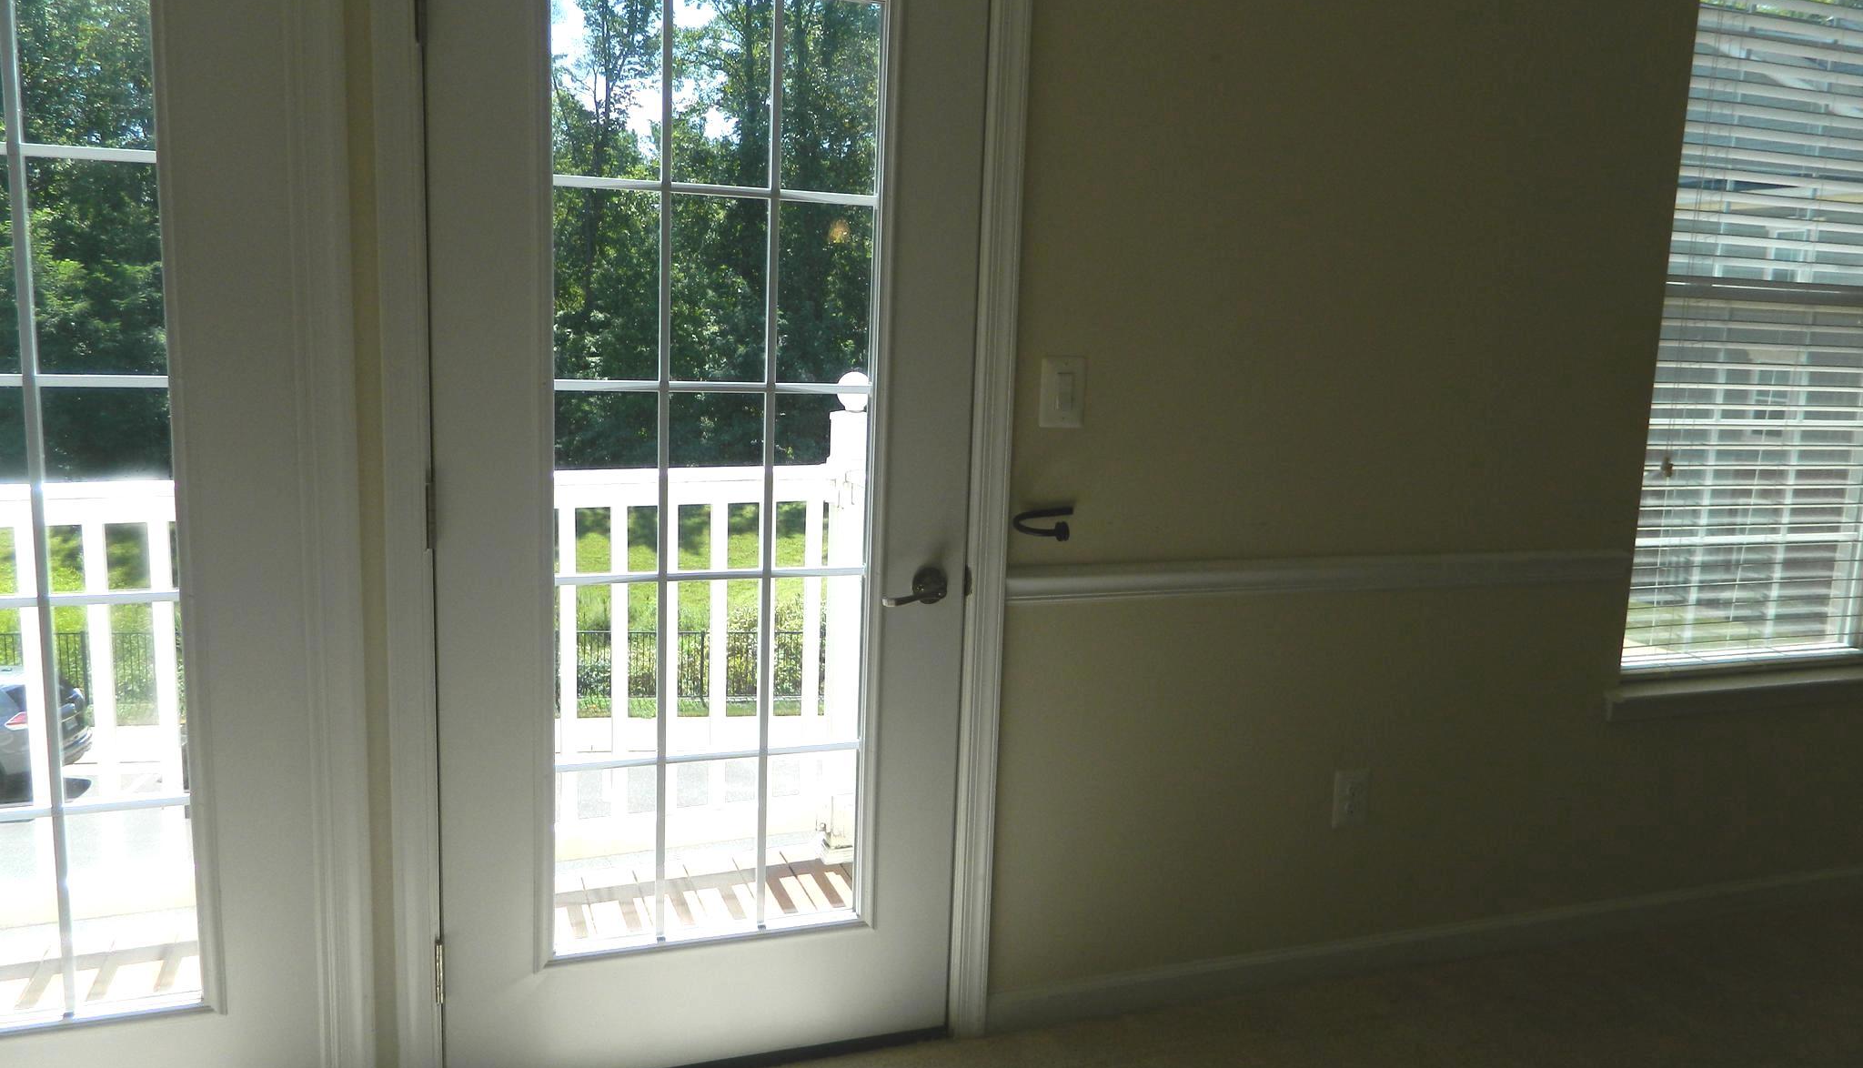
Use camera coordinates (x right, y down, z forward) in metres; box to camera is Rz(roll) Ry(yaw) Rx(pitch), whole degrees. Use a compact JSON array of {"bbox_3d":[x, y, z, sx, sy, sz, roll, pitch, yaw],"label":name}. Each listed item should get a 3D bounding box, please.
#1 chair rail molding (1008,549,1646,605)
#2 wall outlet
[{"bbox_3d":[0.844,0.081,2.709,1.498,0.069,0.022,-1,9,-20],"label":"chair rail molding"},{"bbox_3d":[0.878,0.551,2.808,0.081,0.125,0.010,-1,9,-20],"label":"wall outlet"}]

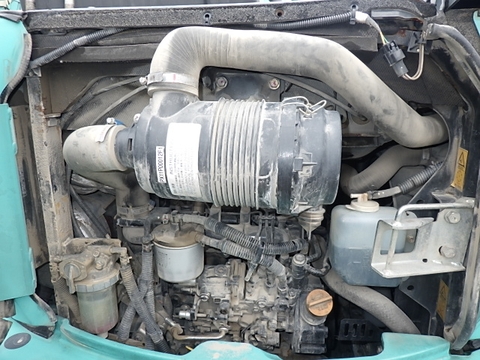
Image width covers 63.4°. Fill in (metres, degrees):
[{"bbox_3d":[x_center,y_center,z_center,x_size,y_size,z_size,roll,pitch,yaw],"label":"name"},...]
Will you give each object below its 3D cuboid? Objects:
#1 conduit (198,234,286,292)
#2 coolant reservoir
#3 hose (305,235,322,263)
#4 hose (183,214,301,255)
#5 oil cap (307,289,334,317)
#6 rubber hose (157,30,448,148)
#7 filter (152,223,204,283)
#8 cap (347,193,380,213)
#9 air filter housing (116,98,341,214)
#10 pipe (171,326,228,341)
[{"bbox_3d":[0.004,0.142,0.675,0.145,0.085,0.045,2,15,7],"label":"conduit"},{"bbox_3d":[0.226,0.110,0.695,0.115,0.146,0.085,2,15,7],"label":"coolant reservoir"},{"bbox_3d":[0.131,0.123,0.690,0.030,0.042,0.030,2,15,7],"label":"hose"},{"bbox_3d":[0.004,0.094,0.670,0.208,0.058,0.045,2,15,7],"label":"hose"},{"bbox_3d":[0.143,0.218,0.690,0.048,0.024,0.048,8,56,5],"label":"oil cap"},{"bbox_3d":[0.093,-0.150,0.625,0.440,0.180,0.110,2,15,7],"label":"rubber hose"},{"bbox_3d":[-0.104,0.121,0.655,0.082,0.086,0.082,2,15,7],"label":"filter"},{"bbox_3d":[0.219,0.042,0.695,0.053,0.028,0.050,2,15,7],"label":"cap"},{"bbox_3d":[-0.019,-0.039,0.640,0.345,0.176,0.172,2,15,7],"label":"air filter housing"},{"bbox_3d":[-0.075,0.285,0.720,0.105,0.022,0.028,2,15,7],"label":"pipe"}]

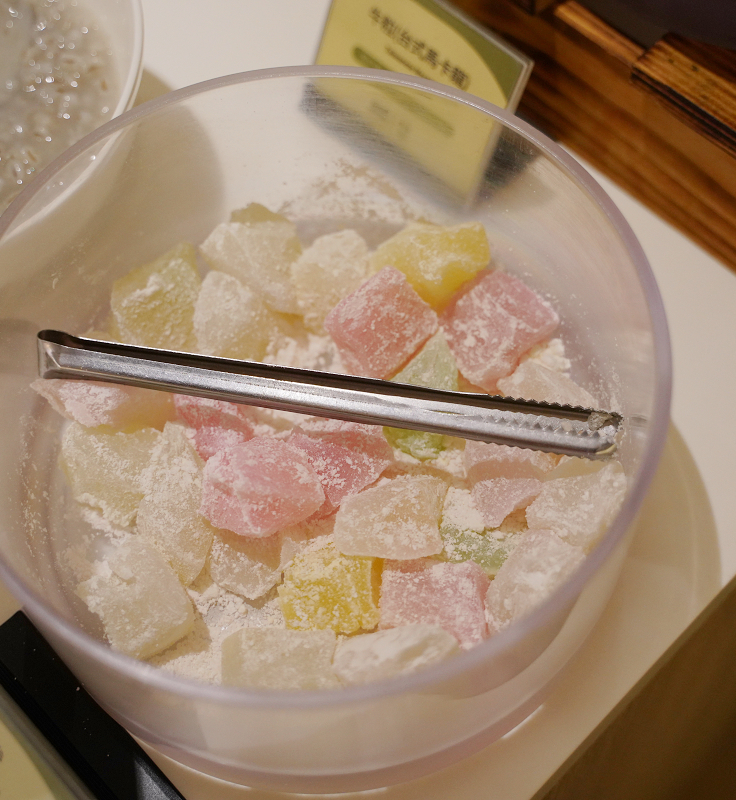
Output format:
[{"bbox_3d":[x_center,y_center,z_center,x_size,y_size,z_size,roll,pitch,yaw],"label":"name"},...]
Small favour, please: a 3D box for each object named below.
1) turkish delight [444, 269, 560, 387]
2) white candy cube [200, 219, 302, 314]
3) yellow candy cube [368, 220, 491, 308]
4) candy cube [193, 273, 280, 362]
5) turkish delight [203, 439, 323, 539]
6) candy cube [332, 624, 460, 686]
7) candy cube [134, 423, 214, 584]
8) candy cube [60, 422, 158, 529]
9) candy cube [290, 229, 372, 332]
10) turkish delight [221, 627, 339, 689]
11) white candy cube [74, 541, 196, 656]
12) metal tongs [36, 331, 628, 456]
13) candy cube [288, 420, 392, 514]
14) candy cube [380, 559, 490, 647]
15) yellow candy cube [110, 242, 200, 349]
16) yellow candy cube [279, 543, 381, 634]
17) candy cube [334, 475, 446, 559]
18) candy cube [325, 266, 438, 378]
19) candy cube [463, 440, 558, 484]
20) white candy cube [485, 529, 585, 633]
[{"bbox_3d":[0.043,-0.022,0.464,0.026,0.021,0.025,41,80,12],"label":"turkish delight"},{"bbox_3d":[-0.038,-0.044,0.476,0.026,0.020,0.021,36,81,9],"label":"white candy cube"},{"bbox_3d":[0.021,-0.044,0.478,0.031,0.022,0.024,-17,62,-6],"label":"yellow candy cube"},{"bbox_3d":[-0.043,-0.026,0.473,0.021,0.021,0.024,-12,72,-2],"label":"candy cube"},{"bbox_3d":[-0.031,0.027,0.432,0.030,0.022,0.022,18,74,8],"label":"turkish delight"},{"bbox_3d":[0.008,0.077,0.415,0.034,0.020,0.020,-17,62,-6],"label":"candy cube"},{"bbox_3d":[-0.059,0.032,0.438,0.021,0.022,0.040,-12,84,-3],"label":"candy cube"},{"bbox_3d":[-0.080,0.024,0.451,0.025,0.021,0.025,10,71,6],"label":"candy cube"},{"bbox_3d":[-0.012,-0.040,0.478,0.024,0.024,0.024,-13,62,-4],"label":"candy cube"},{"bbox_3d":[-0.026,0.080,0.424,0.030,0.021,0.025,1,62,3],"label":"turkish delight"},{"bbox_3d":[-0.070,0.060,0.431,0.025,0.021,0.027,-39,66,-16],"label":"white candy cube"},{"bbox_3d":[-0.013,-0.002,0.447,0.183,0.014,0.010,8,40,4],"label":"metal tongs"},{"bbox_3d":[-0.008,0.020,0.441,0.028,0.022,0.026,21,65,14],"label":"candy cube"},{"bbox_3d":[0.020,0.061,0.429,0.029,0.020,0.021,5,67,4],"label":"candy cube"},{"bbox_3d":[-0.070,-0.033,0.475,0.022,0.022,0.025,-25,78,-4],"label":"yellow candy cube"},{"bbox_3d":[-0.011,0.056,0.428,0.027,0.022,0.021,-2,62,2],"label":"yellow candy cube"},{"bbox_3d":[0.007,0.035,0.435,0.032,0.019,0.022,1,74,2],"label":"candy cube"},{"bbox_3d":[0.004,-0.025,0.465,0.025,0.021,0.025,-44,86,-9],"label":"candy cube"},{"bbox_3d":[0.044,0.016,0.441,0.028,0.020,0.022,-6,61,0],"label":"candy cube"},{"bbox_3d":[0.050,0.055,0.426,0.022,0.020,0.028,29,71,14],"label":"white candy cube"}]

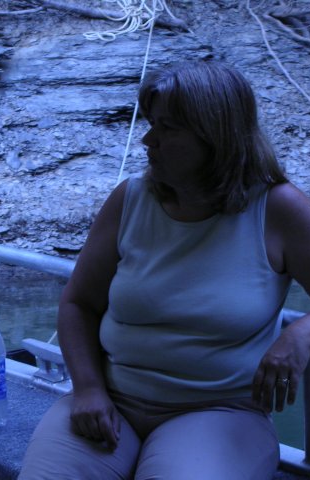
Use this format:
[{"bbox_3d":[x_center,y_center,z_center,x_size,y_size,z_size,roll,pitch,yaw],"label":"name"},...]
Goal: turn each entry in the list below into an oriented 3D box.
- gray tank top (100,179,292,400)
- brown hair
[{"bbox_3d":[0.075,0.088,3.350,0.360,0.410,0.280,5,13,23],"label":"gray tank top"},{"bbox_3d":[0.103,-0.185,3.300,0.260,0.265,0.220,-6,13,-24],"label":"brown hair"}]

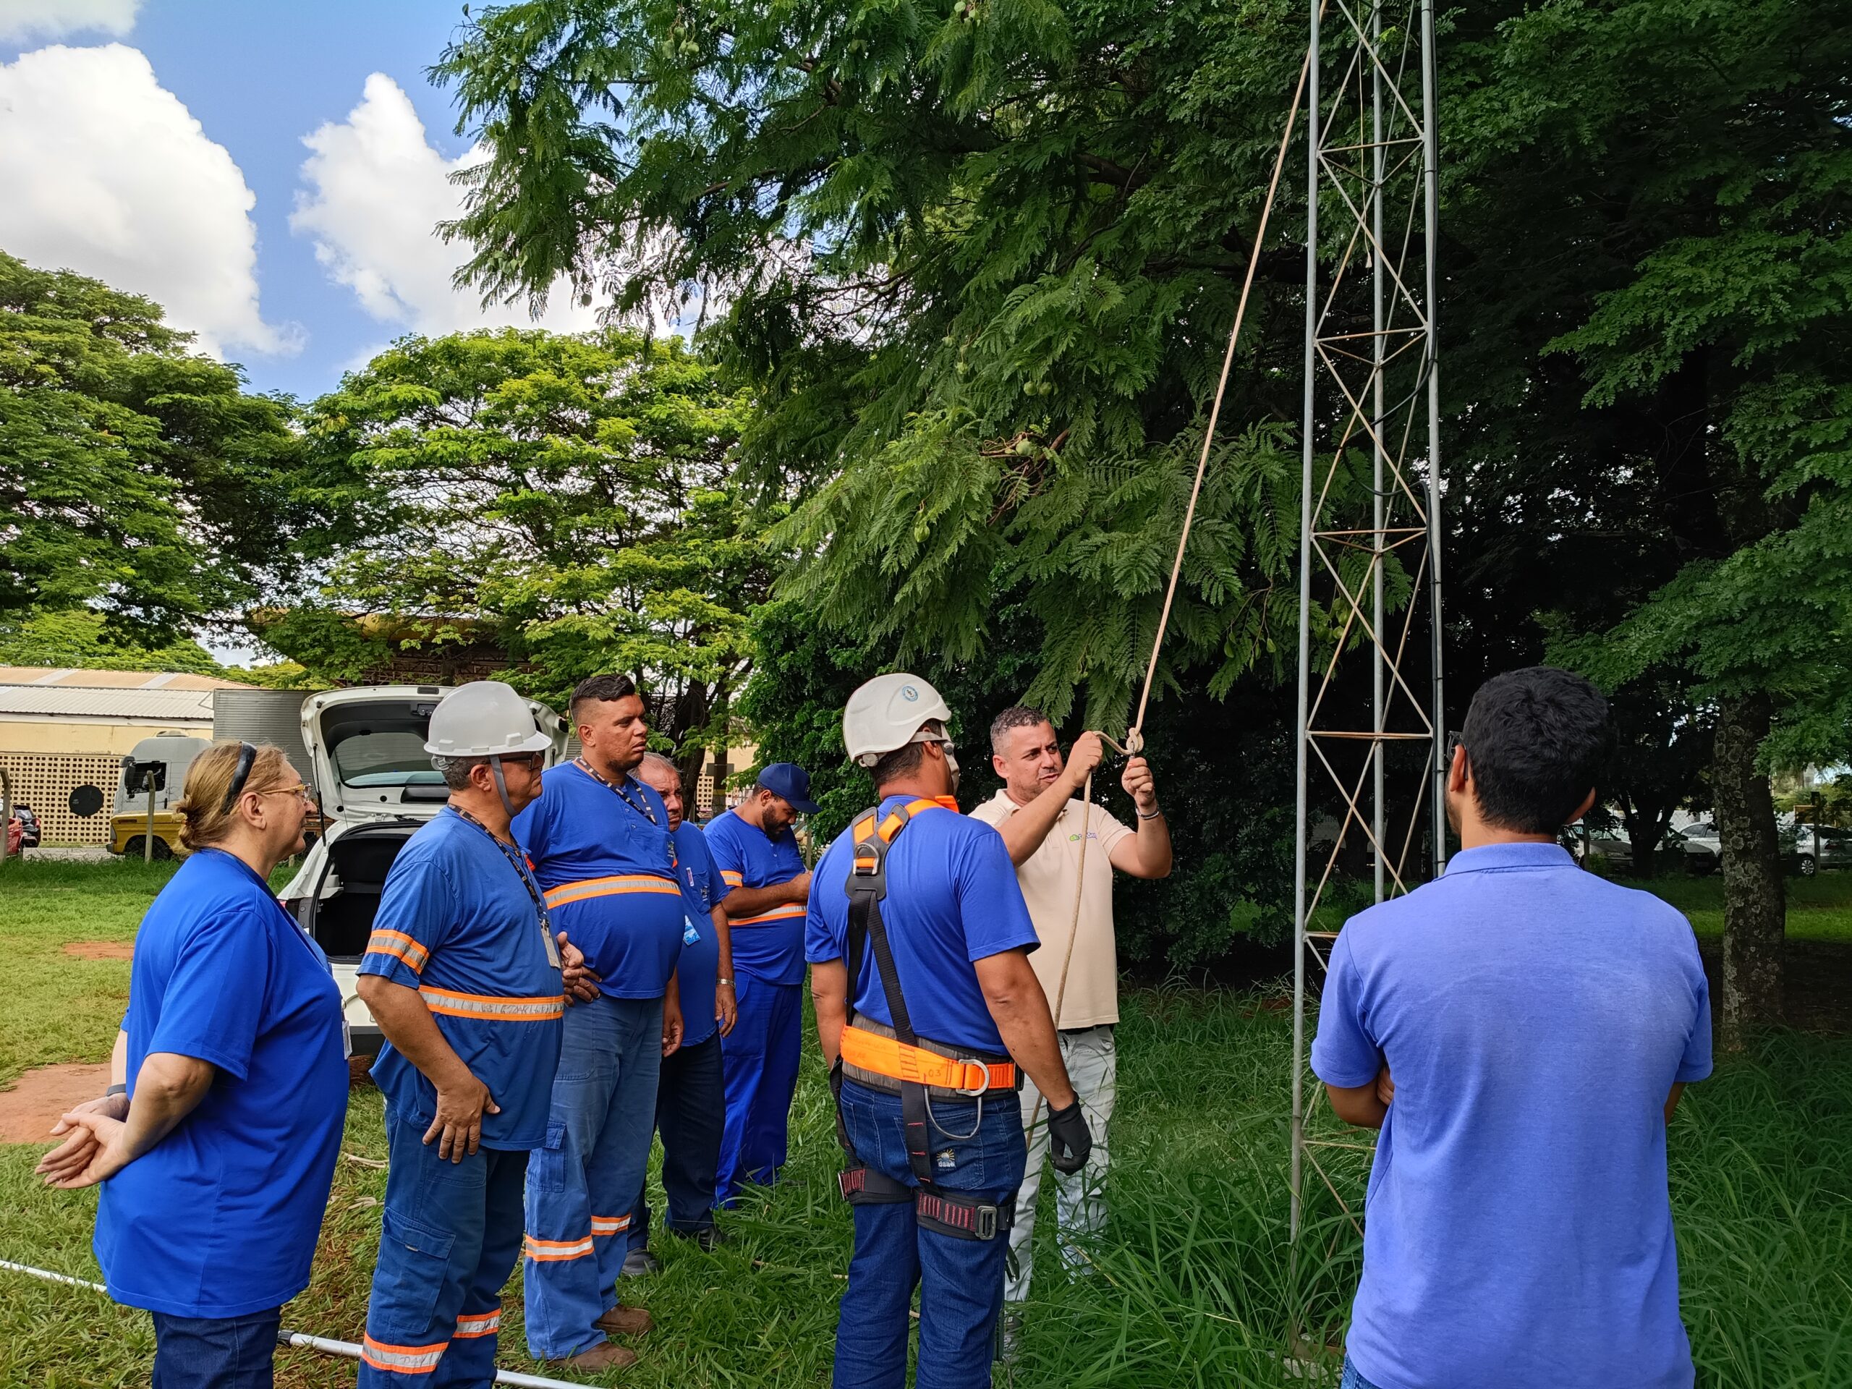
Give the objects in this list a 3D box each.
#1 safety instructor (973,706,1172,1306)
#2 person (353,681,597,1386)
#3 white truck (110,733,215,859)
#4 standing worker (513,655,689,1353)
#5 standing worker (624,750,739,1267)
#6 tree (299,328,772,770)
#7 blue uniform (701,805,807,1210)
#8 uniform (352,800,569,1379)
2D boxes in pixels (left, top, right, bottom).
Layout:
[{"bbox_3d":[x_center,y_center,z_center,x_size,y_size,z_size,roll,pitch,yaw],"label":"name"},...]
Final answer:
[{"bbox_3d":[0.423,0.938,4.116,0.640,1.800,0.480,2,-5,-6],"label":"safety instructor"},{"bbox_3d":[-0.967,0.839,3.094,0.520,1.760,0.560,1,-5,6],"label":"person"},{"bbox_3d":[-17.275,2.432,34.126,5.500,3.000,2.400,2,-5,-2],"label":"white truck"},{"bbox_3d":[-0.864,0.870,3.854,0.420,1.830,0.560,0,-5,20],"label":"standing worker"},{"bbox_3d":[-0.779,1.022,4.681,0.360,1.670,0.540,-2,-6,38],"label":"standing worker"},{"bbox_3d":[-7.657,-1.928,28.469,10.500,11.200,10.000,1,-5,0],"label":"tree"},{"bbox_3d":[-0.591,1.140,5.137,0.360,1.400,0.500,-2,-6,32],"label":"blue uniform"},{"bbox_3d":[-0.970,0.954,3.084,0.420,1.430,0.540,1,-5,6],"label":"uniform"}]

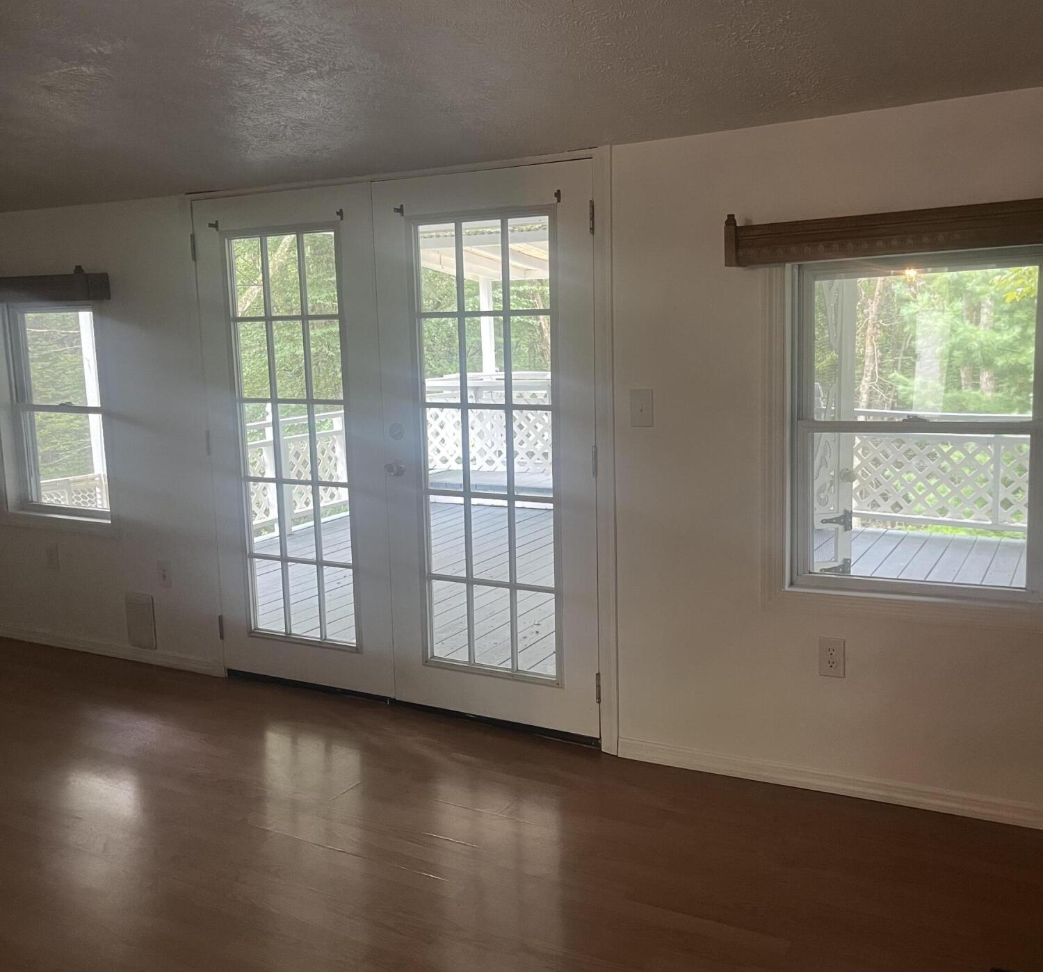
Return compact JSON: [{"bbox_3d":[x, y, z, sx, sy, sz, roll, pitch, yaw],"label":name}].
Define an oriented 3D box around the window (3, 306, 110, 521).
[{"bbox_3d":[-2.199,-0.357,4.952,0.719,1.003,0.090,3,10,28],"label":"window"}]

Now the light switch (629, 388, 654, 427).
[{"bbox_3d":[0.399,-0.257,3.479,0.079,0.125,0.012,3,10,28],"label":"light switch"}]

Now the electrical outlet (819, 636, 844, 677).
[{"bbox_3d":[0.979,0.543,3.292,0.078,0.125,0.010,3,10,28],"label":"electrical outlet"}]

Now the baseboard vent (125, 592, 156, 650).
[{"bbox_3d":[-1.757,0.624,4.807,0.180,0.260,0.020,3,10,28],"label":"baseboard vent"}]

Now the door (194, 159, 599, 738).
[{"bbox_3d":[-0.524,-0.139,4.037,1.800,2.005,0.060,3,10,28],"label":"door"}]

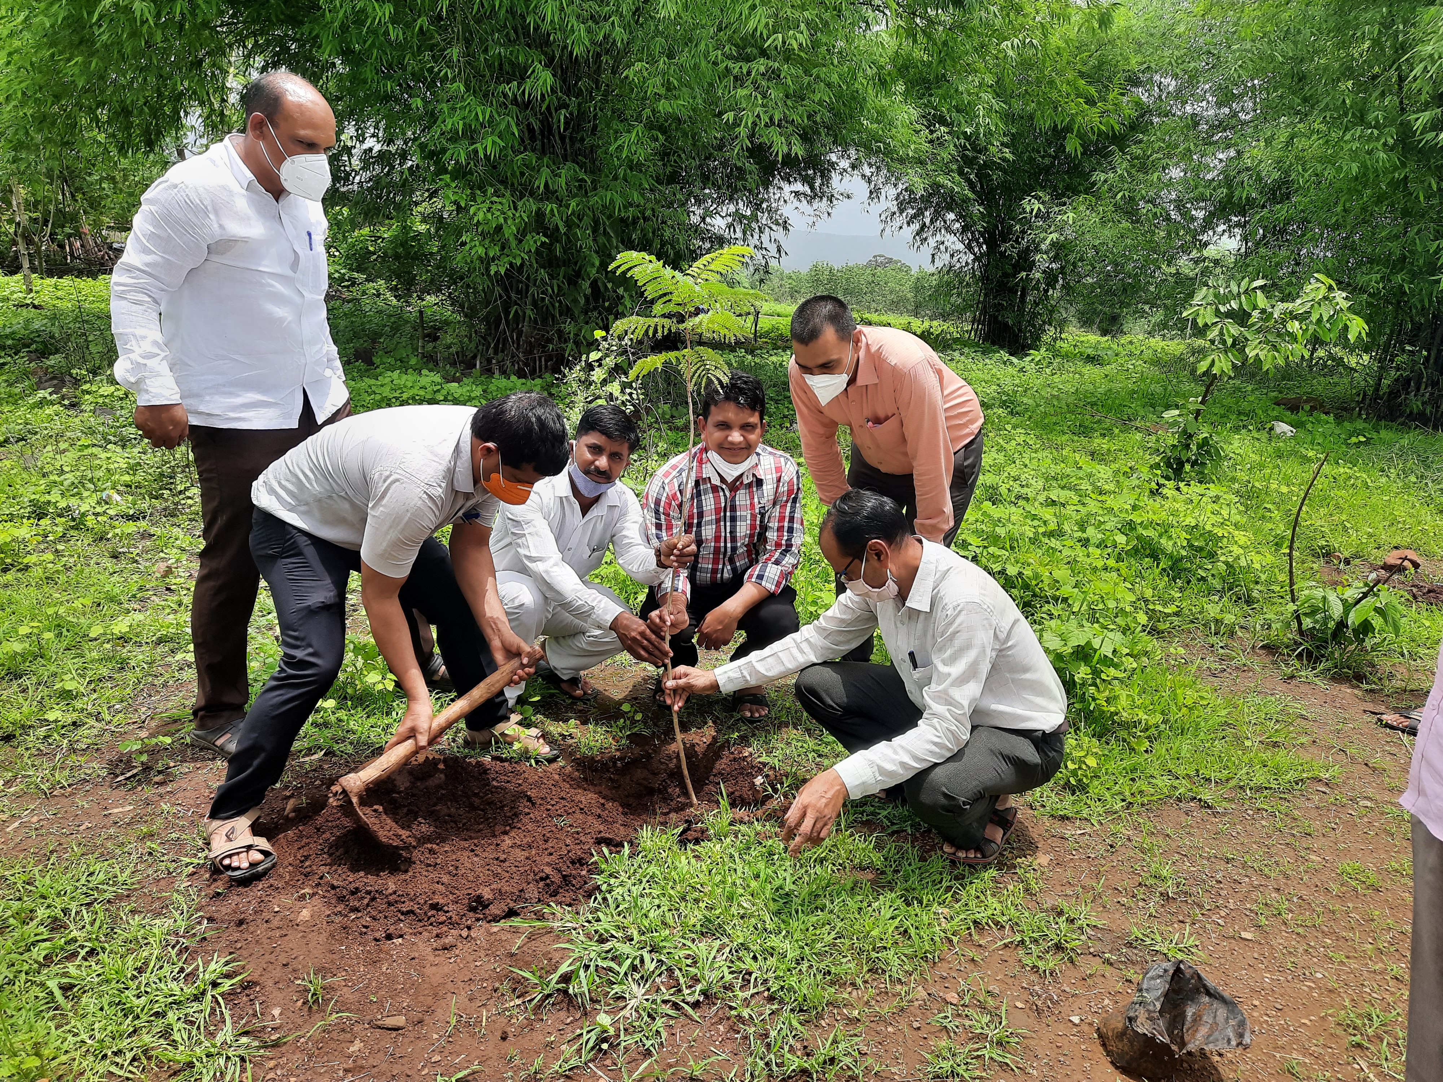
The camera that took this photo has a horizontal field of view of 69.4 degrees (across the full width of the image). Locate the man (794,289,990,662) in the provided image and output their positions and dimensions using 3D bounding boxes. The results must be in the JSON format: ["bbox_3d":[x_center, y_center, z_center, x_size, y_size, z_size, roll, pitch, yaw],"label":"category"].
[{"bbox_3d":[0.477,-0.090,2.943,0.720,1.210,0.520,-14,21,-42],"label":"man"}]

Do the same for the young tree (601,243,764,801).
[{"bbox_3d":[-0.085,0.010,2.358,0.350,1.300,0.360,0,14,0],"label":"young tree"}]

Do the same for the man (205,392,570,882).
[{"bbox_3d":[-0.720,0.166,2.339,0.820,1.040,0.740,11,19,33],"label":"man"}]

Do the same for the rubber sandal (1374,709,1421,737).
[{"bbox_3d":[2.010,0.485,2.947,0.270,0.090,0.100,7,17,23],"label":"rubber sandal"}]

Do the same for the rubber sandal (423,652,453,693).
[{"bbox_3d":[-0.870,0.403,3.225,0.280,0.100,0.100,9,18,29],"label":"rubber sandal"}]

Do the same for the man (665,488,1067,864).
[{"bbox_3d":[0.360,0.269,2.306,0.800,0.860,0.620,-9,18,-29],"label":"man"}]

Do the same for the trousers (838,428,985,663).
[{"bbox_3d":[0.560,0.050,3.075,0.460,0.840,0.430,-14,21,-42],"label":"trousers"}]

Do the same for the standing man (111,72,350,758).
[{"bbox_3d":[-1.116,-0.314,2.777,0.580,1.720,0.630,6,17,20],"label":"standing man"}]

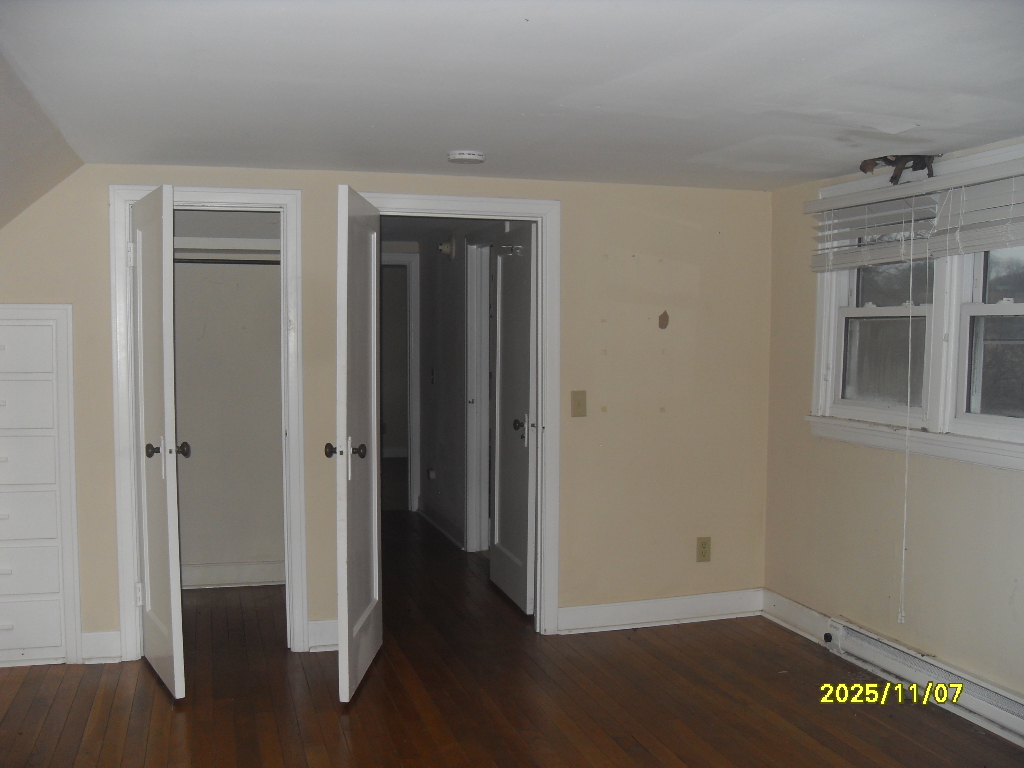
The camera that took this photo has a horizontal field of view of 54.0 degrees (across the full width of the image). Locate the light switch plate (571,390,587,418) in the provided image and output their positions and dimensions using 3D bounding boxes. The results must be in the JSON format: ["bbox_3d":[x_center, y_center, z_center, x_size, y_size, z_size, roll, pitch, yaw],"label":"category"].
[{"bbox_3d":[0.303,0.090,4.515,0.071,0.117,0.009,-1,3,-16],"label":"light switch plate"}]

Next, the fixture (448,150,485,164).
[{"bbox_3d":[-0.172,-0.855,3.831,0.143,0.040,0.143,-1,3,-16],"label":"fixture"}]

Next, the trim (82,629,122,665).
[{"bbox_3d":[-1.619,1.043,3.967,0.149,0.131,0.025,-1,3,-16],"label":"trim"}]

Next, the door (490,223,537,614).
[{"bbox_3d":[-0.002,0.169,5.122,0.036,1.866,0.722,-1,3,-16],"label":"door"}]

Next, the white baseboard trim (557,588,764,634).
[{"bbox_3d":[0.718,1.063,4.683,1.043,0.132,0.025,-1,3,-16],"label":"white baseboard trim"}]

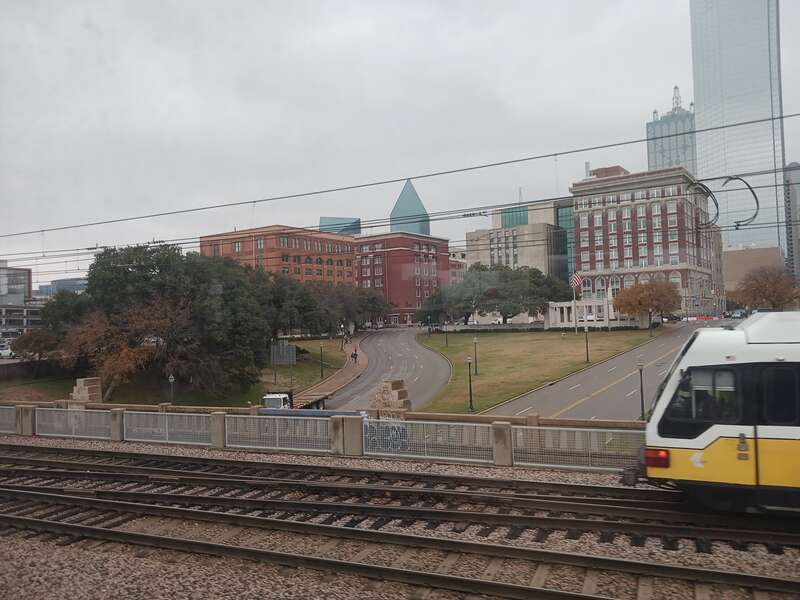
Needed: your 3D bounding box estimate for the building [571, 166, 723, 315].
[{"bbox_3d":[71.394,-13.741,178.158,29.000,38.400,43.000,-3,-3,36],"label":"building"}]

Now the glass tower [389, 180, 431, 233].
[{"bbox_3d":[18.226,-78.238,973.569,50.000,219.700,50.000,-2,-2,13],"label":"glass tower"}]

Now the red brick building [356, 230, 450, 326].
[{"bbox_3d":[-10.278,-5.321,229.669,49.000,31.000,30.800,-3,-3,36],"label":"red brick building"}]

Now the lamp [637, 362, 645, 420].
[{"bbox_3d":[18.736,7.044,48.249,0.450,4.410,0.450,-3,-3,36],"label":"lamp"}]

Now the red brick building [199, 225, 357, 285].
[{"bbox_3d":[-34.756,-4.550,179.869,31.200,27.300,31.200,-3,-3,36],"label":"red brick building"}]

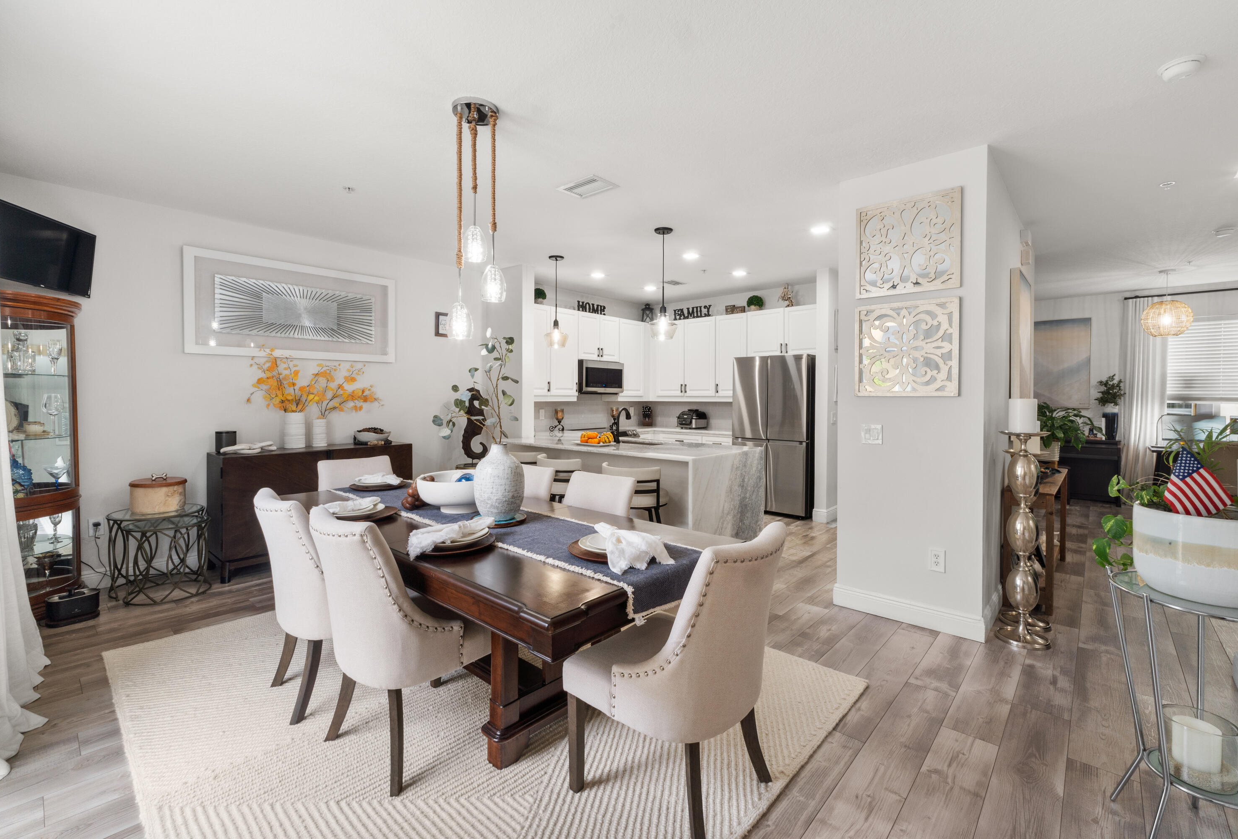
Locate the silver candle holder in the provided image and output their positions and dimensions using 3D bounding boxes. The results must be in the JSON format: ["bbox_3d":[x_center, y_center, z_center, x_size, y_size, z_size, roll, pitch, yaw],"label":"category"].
[{"bbox_3d":[2.280,0.663,2.948,0.250,1.168,0.250,2,3,42],"label":"silver candle holder"}]

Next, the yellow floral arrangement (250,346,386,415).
[{"bbox_3d":[-2.605,-0.319,4.575,0.420,0.561,1.061,2,3,42],"label":"yellow floral arrangement"}]

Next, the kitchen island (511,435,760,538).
[{"bbox_3d":[0.015,0.696,5.065,2.420,0.914,1.090,2,4,41],"label":"kitchen island"}]

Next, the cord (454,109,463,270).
[{"bbox_3d":[-0.757,-1.078,2.483,0.033,0.740,0.033,2,3,42],"label":"cord"}]

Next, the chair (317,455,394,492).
[{"bbox_3d":[-1.721,0.751,3.650,0.530,0.950,0.630,-3,4,-45],"label":"chair"}]

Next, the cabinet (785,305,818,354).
[{"bbox_3d":[2.281,-1.044,6.268,0.470,0.590,0.330,2,3,42],"label":"cabinet"}]

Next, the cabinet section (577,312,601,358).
[{"bbox_3d":[-0.510,-1.065,6.855,0.340,0.602,0.385,2,3,42],"label":"cabinet section"}]

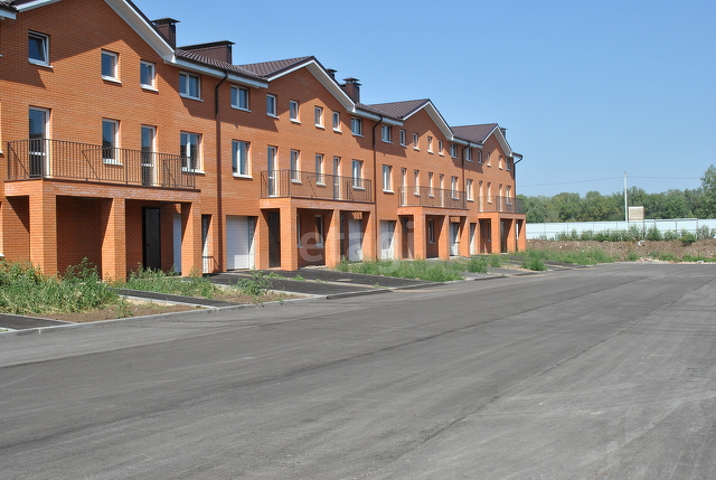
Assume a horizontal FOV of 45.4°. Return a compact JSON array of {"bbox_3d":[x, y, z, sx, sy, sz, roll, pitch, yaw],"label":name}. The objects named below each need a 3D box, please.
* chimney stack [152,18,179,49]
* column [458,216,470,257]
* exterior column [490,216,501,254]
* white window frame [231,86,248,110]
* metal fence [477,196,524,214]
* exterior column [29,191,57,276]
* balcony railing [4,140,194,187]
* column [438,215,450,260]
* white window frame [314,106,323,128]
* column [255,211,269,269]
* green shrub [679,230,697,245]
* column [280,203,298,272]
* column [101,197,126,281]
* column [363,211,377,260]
[{"bbox_3d":[-8.439,-8.938,37.306,1.100,1.400,0.720,-1,0,28],"label":"chimney stack"},{"bbox_3d":[6.864,-0.150,54.709,0.510,2.573,0.510,-1,0,27],"label":"column"},{"bbox_3d":[9.893,-0.261,61.507,0.520,2.650,0.500,-1,0,28],"label":"exterior column"},{"bbox_3d":[-5.000,-5.999,36.223,0.120,0.950,1.330,-1,0,28],"label":"white window frame"},{"bbox_3d":[10.946,-2.563,64.879,1.414,1.159,6.697,-1,0,27],"label":"metal fence"},{"bbox_3d":[-8.951,0.001,24.505,0.510,2.533,0.510,-1,0,27],"label":"exterior column"},{"bbox_3d":[-7.829,-2.275,27.227,1.360,1.140,6.860,-1,0,27],"label":"balcony railing"},{"bbox_3d":[5.326,-0.138,52.498,0.510,2.623,0.510,-1,0,27],"label":"column"},{"bbox_3d":[-1.934,-5.823,40.700,0.130,0.960,0.900,-1,0,27],"label":"white window frame"},{"bbox_3d":[-4.081,-0.020,36.332,0.300,2.530,0.680,-1,0,27],"label":"column"},{"bbox_3d":[26.177,-0.159,68.000,1.350,1.150,1.250,-1,0,27],"label":"green shrub"},{"bbox_3d":[-2.892,-0.017,36.327,0.520,2.650,0.520,-1,0,27],"label":"column"},{"bbox_3d":[-7.537,0.041,26.504,0.510,2.593,0.510,-1,0,27],"label":"column"},{"bbox_3d":[0.598,-0.068,43.296,0.520,2.650,0.520,-1,0,27],"label":"column"}]

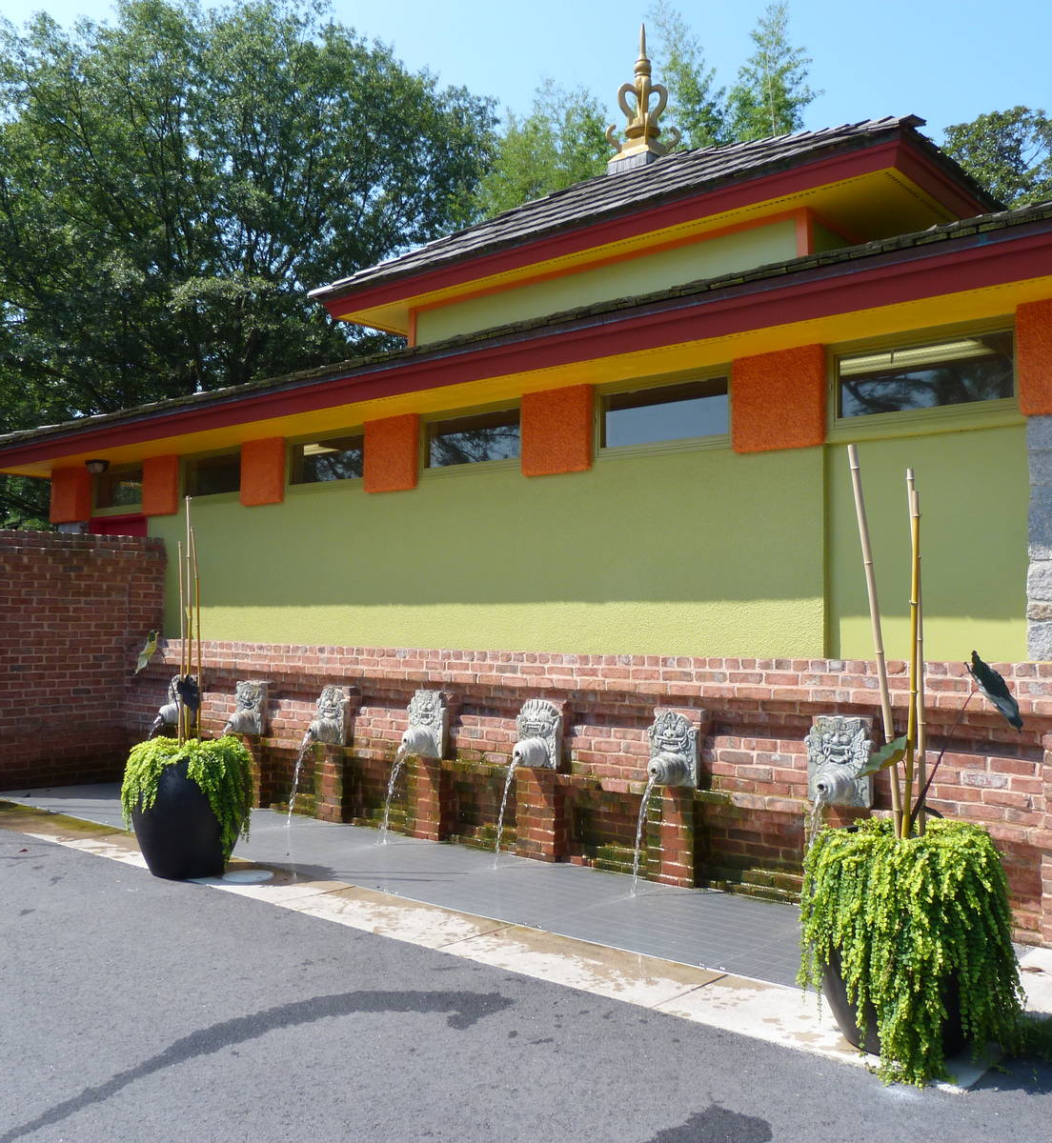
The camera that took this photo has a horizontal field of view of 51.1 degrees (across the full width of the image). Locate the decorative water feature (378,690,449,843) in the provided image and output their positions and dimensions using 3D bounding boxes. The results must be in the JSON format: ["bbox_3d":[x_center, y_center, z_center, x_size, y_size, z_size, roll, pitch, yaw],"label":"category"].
[{"bbox_3d":[-0.729,1.201,6.808,0.300,0.900,0.400,-2,-3,40],"label":"decorative water feature"}]

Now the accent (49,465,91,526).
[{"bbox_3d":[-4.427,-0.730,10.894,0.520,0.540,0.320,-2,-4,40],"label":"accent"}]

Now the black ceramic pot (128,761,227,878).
[{"bbox_3d":[-1.825,1.295,5.970,0.600,0.660,0.600,0,-3,0],"label":"black ceramic pot"}]

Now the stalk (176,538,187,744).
[{"bbox_3d":[-1.876,0.382,6.020,0.020,1.113,0.020,-4,-3,40],"label":"stalk"}]

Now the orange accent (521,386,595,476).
[{"bbox_3d":[0.220,-0.866,6.883,0.547,0.507,0.090,-2,-3,40],"label":"orange accent"}]

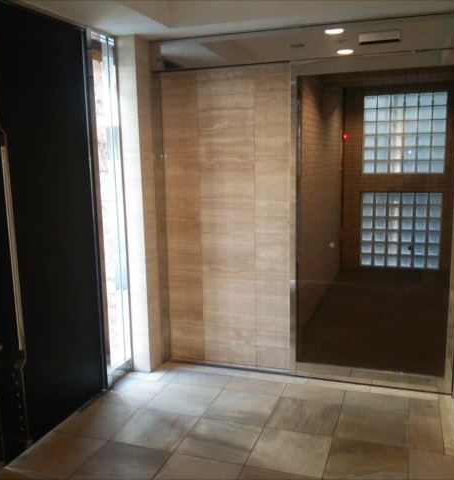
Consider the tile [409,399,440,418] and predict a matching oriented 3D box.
[{"bbox_3d":[1.225,1.046,3.433,0.176,0.020,0.200,2,11,19],"label":"tile"}]

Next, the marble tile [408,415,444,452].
[{"bbox_3d":[1.129,1.098,3.150,0.178,0.020,0.407,2,11,19],"label":"marble tile"}]

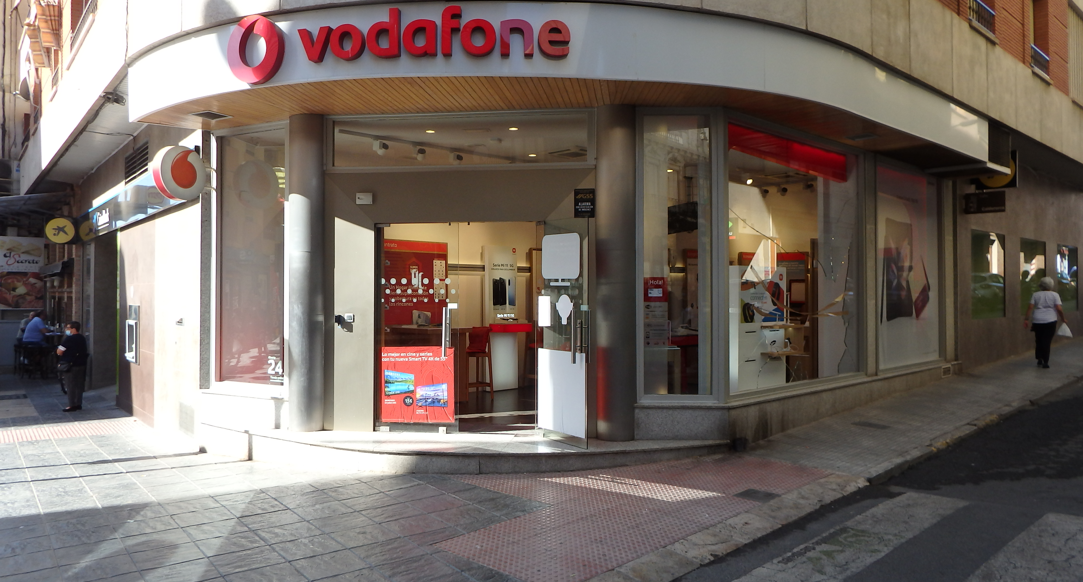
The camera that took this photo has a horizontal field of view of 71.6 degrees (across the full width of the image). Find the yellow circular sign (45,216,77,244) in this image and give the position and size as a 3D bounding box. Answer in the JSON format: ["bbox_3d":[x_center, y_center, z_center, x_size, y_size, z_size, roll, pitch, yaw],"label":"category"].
[{"bbox_3d":[-10.750,-1.360,16.800,0.590,0.600,0.150,0,0,-38],"label":"yellow circular sign"}]

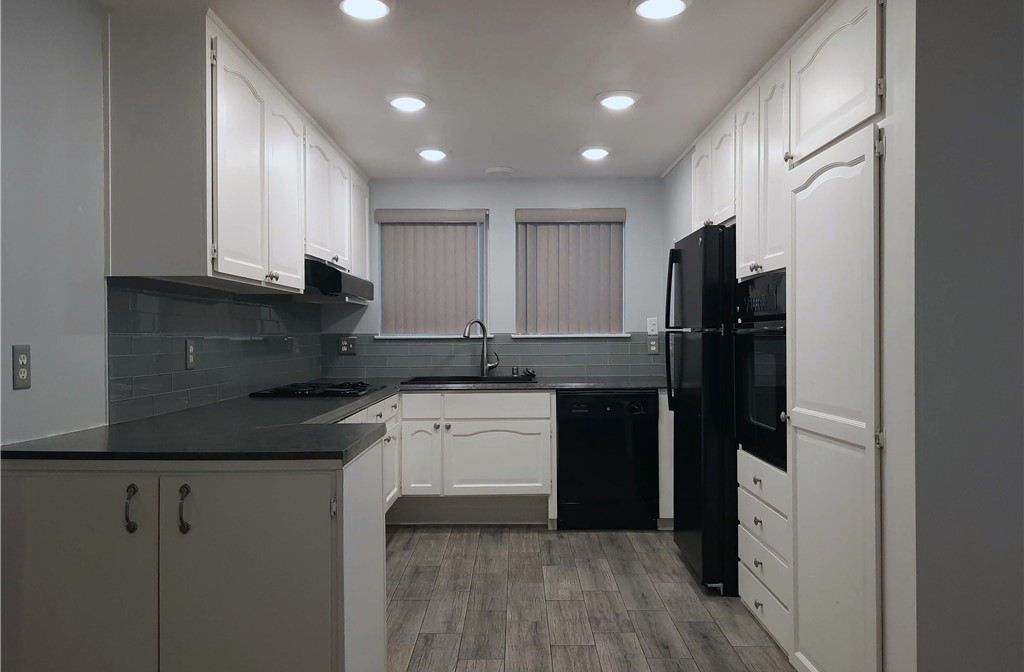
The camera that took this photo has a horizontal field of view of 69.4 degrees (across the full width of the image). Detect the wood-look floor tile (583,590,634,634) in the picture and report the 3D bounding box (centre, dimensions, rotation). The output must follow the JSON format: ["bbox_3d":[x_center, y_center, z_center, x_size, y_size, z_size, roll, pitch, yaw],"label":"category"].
[{"bbox_3d":[0.410,1.186,3.178,0.171,0.010,0.469,0,0,0],"label":"wood-look floor tile"}]

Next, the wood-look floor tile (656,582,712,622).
[{"bbox_3d":[0.776,1.217,3.379,0.176,0.012,0.487,0,0,0],"label":"wood-look floor tile"}]

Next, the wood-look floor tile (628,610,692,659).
[{"bbox_3d":[0.582,1.188,2.945,0.170,0.010,0.462,0,1,0],"label":"wood-look floor tile"}]

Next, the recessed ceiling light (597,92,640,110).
[{"bbox_3d":[0.482,-1.062,3.345,0.200,0.030,0.200,0,1,0],"label":"recessed ceiling light"}]

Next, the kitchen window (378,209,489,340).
[{"bbox_3d":[-0.554,-0.435,5.062,0.772,0.876,0.109,0,0,0],"label":"kitchen window"}]

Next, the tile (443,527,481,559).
[{"bbox_3d":[-0.273,1.188,4.138,0.171,0.010,0.469,0,0,0],"label":"tile"}]

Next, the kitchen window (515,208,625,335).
[{"bbox_3d":[0.406,-0.443,5.117,0.760,0.862,0.095,0,0,0],"label":"kitchen window"}]

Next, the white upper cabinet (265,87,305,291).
[{"bbox_3d":[-1.162,-0.624,3.252,0.352,0.843,0.513,0,0,0],"label":"white upper cabinet"}]

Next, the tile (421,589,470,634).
[{"bbox_3d":[-0.289,1.223,3.271,0.176,0.012,0.487,0,0,0],"label":"tile"}]

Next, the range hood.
[{"bbox_3d":[-1.077,-0.276,3.976,0.505,0.165,0.780,0,0,0],"label":"range hood"}]

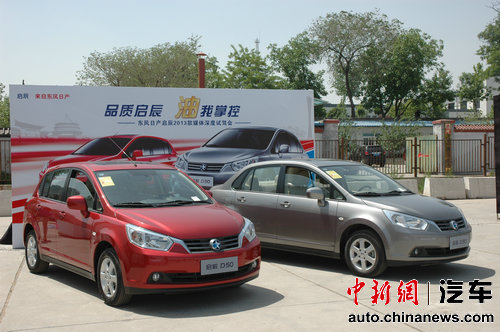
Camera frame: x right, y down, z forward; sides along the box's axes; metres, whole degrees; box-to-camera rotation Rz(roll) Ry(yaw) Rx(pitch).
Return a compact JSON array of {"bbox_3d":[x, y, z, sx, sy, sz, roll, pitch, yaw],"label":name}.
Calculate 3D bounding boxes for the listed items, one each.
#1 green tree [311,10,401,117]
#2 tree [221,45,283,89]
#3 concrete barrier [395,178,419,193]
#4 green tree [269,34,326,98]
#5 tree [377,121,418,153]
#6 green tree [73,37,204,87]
[{"bbox_3d":[9.680,-7.135,58.000,8.181,13.998,7.726,-1,1,0],"label":"green tree"},{"bbox_3d":[0.196,-4.117,47.989,4.660,10.050,4.430,-1,0,0],"label":"tree"},{"bbox_3d":[5.577,0.949,24.598,1.700,0.840,0.550,-1,0,-16],"label":"concrete barrier"},{"bbox_3d":[4.272,-5.480,55.986,5.090,12.470,4.840,-1,0,0],"label":"green tree"},{"bbox_3d":[10.171,-1.655,44.000,2.896,3.103,2.758,-1,1,0],"label":"tree"},{"bbox_3d":[-8.737,-4.976,50.000,9.560,10.343,8.228,-1,1,0],"label":"green tree"}]

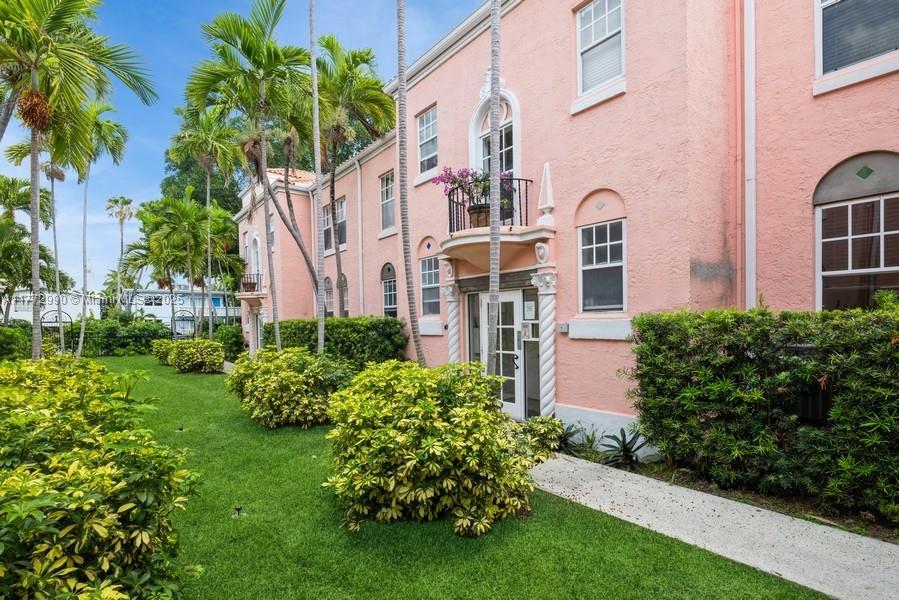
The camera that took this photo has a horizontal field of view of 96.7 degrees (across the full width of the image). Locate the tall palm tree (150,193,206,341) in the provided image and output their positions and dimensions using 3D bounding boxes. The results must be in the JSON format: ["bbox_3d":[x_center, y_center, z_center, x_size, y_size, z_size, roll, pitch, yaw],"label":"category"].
[{"bbox_3d":[-12.800,-1.330,19.000,2.800,7.800,2.800,1,-3,-34],"label":"tall palm tree"}]

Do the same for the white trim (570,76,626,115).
[{"bbox_3d":[1.938,-2.674,5.252,0.130,0.200,0.770,0,-2,-42],"label":"white trim"}]

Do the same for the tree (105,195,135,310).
[{"bbox_3d":[-33.000,-3.400,40.000,2.600,14.200,2.600,1,-3,-40],"label":"tree"}]

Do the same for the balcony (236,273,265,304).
[{"bbox_3d":[-7.670,-0.450,15.500,0.680,1.240,1.750,1,-3,-40],"label":"balcony"}]

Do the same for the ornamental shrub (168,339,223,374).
[{"bbox_3d":[-8.953,1.954,14.200,1.550,1.030,1.700,0,-2,-42],"label":"ornamental shrub"}]

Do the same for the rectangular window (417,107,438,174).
[{"bbox_3d":[-0.451,-3.220,8.070,0.120,1.200,0.680,0,-2,-42],"label":"rectangular window"}]

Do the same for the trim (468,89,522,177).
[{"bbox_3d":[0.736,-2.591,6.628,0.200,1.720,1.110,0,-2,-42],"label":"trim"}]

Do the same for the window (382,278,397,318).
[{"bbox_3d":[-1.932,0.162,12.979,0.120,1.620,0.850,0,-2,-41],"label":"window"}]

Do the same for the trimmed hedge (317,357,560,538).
[{"bbox_3d":[0.000,1.200,3.870,2.100,1.250,1.650,-1,-2,0],"label":"trimmed hedge"}]

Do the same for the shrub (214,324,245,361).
[{"bbox_3d":[-9.907,1.914,18.000,1.100,1.500,1.400,0,-2,-42],"label":"shrub"}]

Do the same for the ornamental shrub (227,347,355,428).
[{"bbox_3d":[-2.770,1.410,6.950,1.800,1.170,2.100,1,-3,-40],"label":"ornamental shrub"}]

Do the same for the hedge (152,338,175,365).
[{"bbox_3d":[-10.750,1.960,15.500,1.400,0.970,1.500,1,-3,-40],"label":"hedge"}]

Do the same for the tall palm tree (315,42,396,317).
[{"bbox_3d":[-2.600,-2.350,10.300,2.400,8.900,2.400,-1,-2,0],"label":"tall palm tree"}]

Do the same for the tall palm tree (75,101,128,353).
[{"bbox_3d":[-16.957,-3.435,19.200,2.700,12.000,2.700,0,-2,-42],"label":"tall palm tree"}]

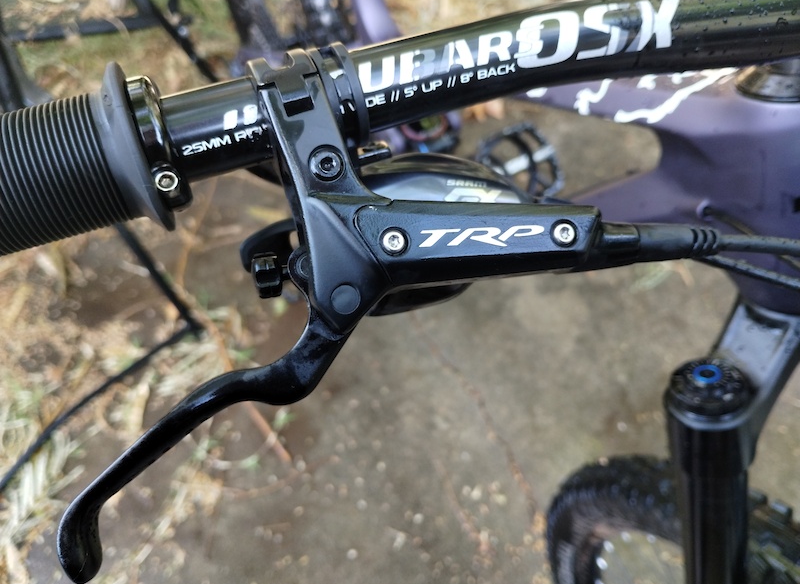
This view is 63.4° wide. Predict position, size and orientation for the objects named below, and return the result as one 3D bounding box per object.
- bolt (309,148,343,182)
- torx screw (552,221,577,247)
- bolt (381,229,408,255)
[{"bbox_3d":[-0.019,-0.033,0.170,0.009,0.005,0.009,0,88,-11],"label":"bolt"},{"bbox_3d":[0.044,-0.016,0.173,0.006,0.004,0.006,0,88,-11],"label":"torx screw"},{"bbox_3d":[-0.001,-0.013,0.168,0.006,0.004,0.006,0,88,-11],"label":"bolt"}]

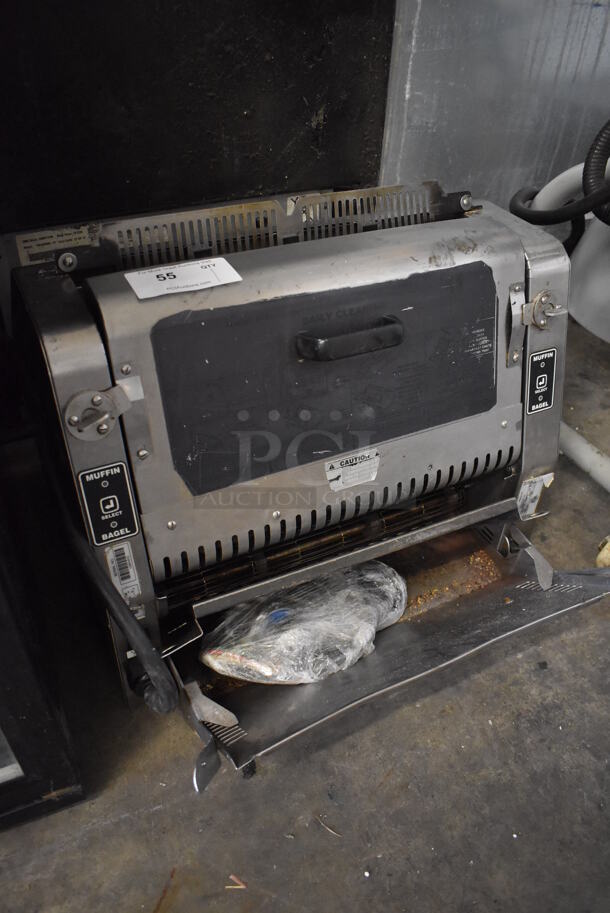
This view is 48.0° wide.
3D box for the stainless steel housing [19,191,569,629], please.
[{"bbox_3d":[0.012,-0.073,0.805,0.581,0.336,0.296,-16,45,-22],"label":"stainless steel housing"}]

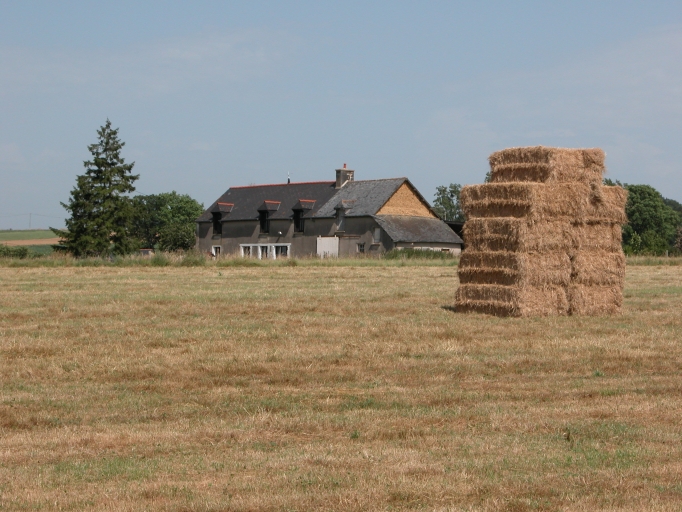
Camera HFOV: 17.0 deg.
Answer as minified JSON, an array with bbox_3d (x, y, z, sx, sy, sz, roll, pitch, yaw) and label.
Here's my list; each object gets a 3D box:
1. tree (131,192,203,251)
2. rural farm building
[{"bbox_3d":[-19.100,-3.300,250.000,8.000,7.300,7.500,0,0,0],"label":"tree"},{"bbox_3d":[-1.850,-4.100,219.400,7.400,8.800,36.500,0,0,-32],"label":"rural farm building"}]

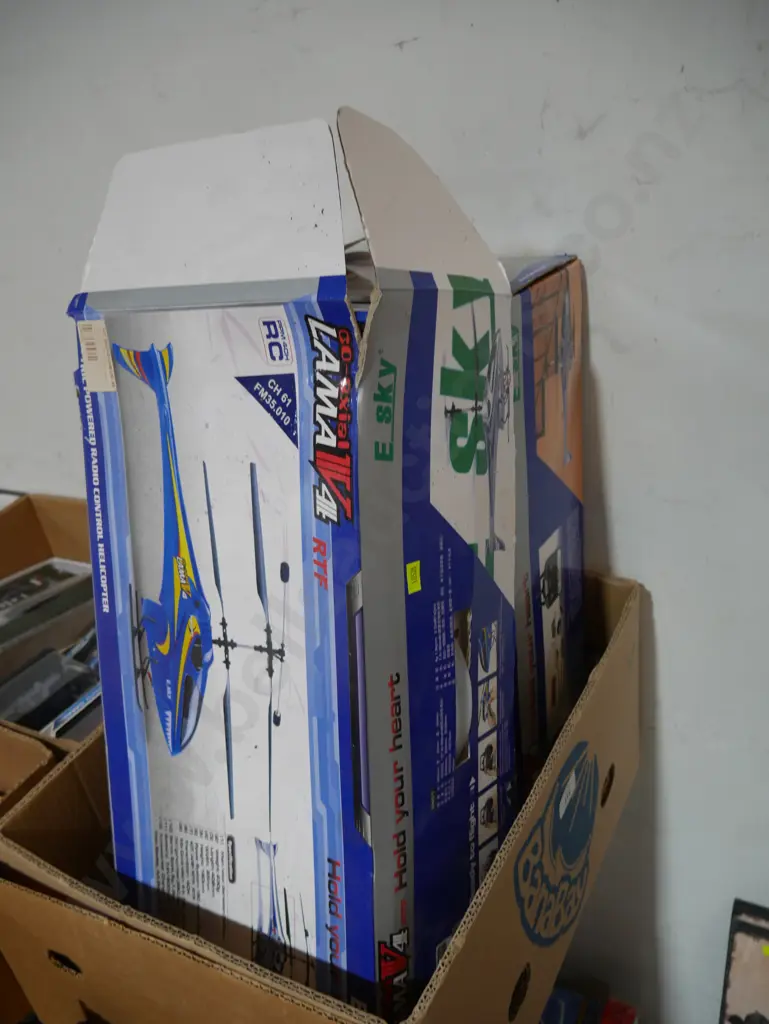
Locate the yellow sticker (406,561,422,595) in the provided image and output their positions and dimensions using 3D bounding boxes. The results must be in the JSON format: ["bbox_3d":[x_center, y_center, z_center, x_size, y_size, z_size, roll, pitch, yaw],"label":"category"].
[{"bbox_3d":[0.022,0.049,0.617,0.002,0.023,0.015,10,21,40],"label":"yellow sticker"}]

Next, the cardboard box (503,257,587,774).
[{"bbox_3d":[0.041,0.058,0.846,0.275,0.578,0.173,9,29,30],"label":"cardboard box"}]

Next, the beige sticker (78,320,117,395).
[{"bbox_3d":[-0.223,-0.120,0.643,0.029,0.055,0.002,8,23,26],"label":"beige sticker"}]

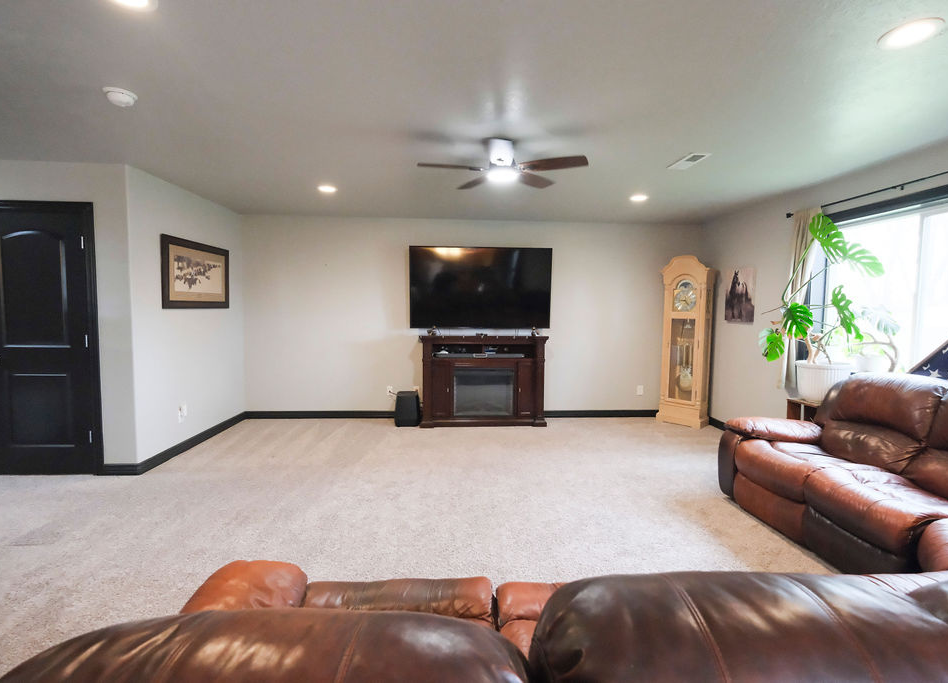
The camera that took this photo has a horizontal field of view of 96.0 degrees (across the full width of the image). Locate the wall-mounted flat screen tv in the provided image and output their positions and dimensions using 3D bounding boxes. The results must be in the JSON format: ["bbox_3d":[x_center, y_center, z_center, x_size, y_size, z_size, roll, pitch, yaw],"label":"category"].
[{"bbox_3d":[0.085,-0.638,5.101,1.685,0.955,0.065,0,8,-3],"label":"wall-mounted flat screen tv"}]

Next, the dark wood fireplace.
[{"bbox_3d":[0.105,0.451,5.055,1.460,1.035,0.420,0,4,-3],"label":"dark wood fireplace"}]

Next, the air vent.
[{"bbox_3d":[1.566,-1.307,3.128,0.147,0.020,0.320,0,4,-3],"label":"air vent"}]

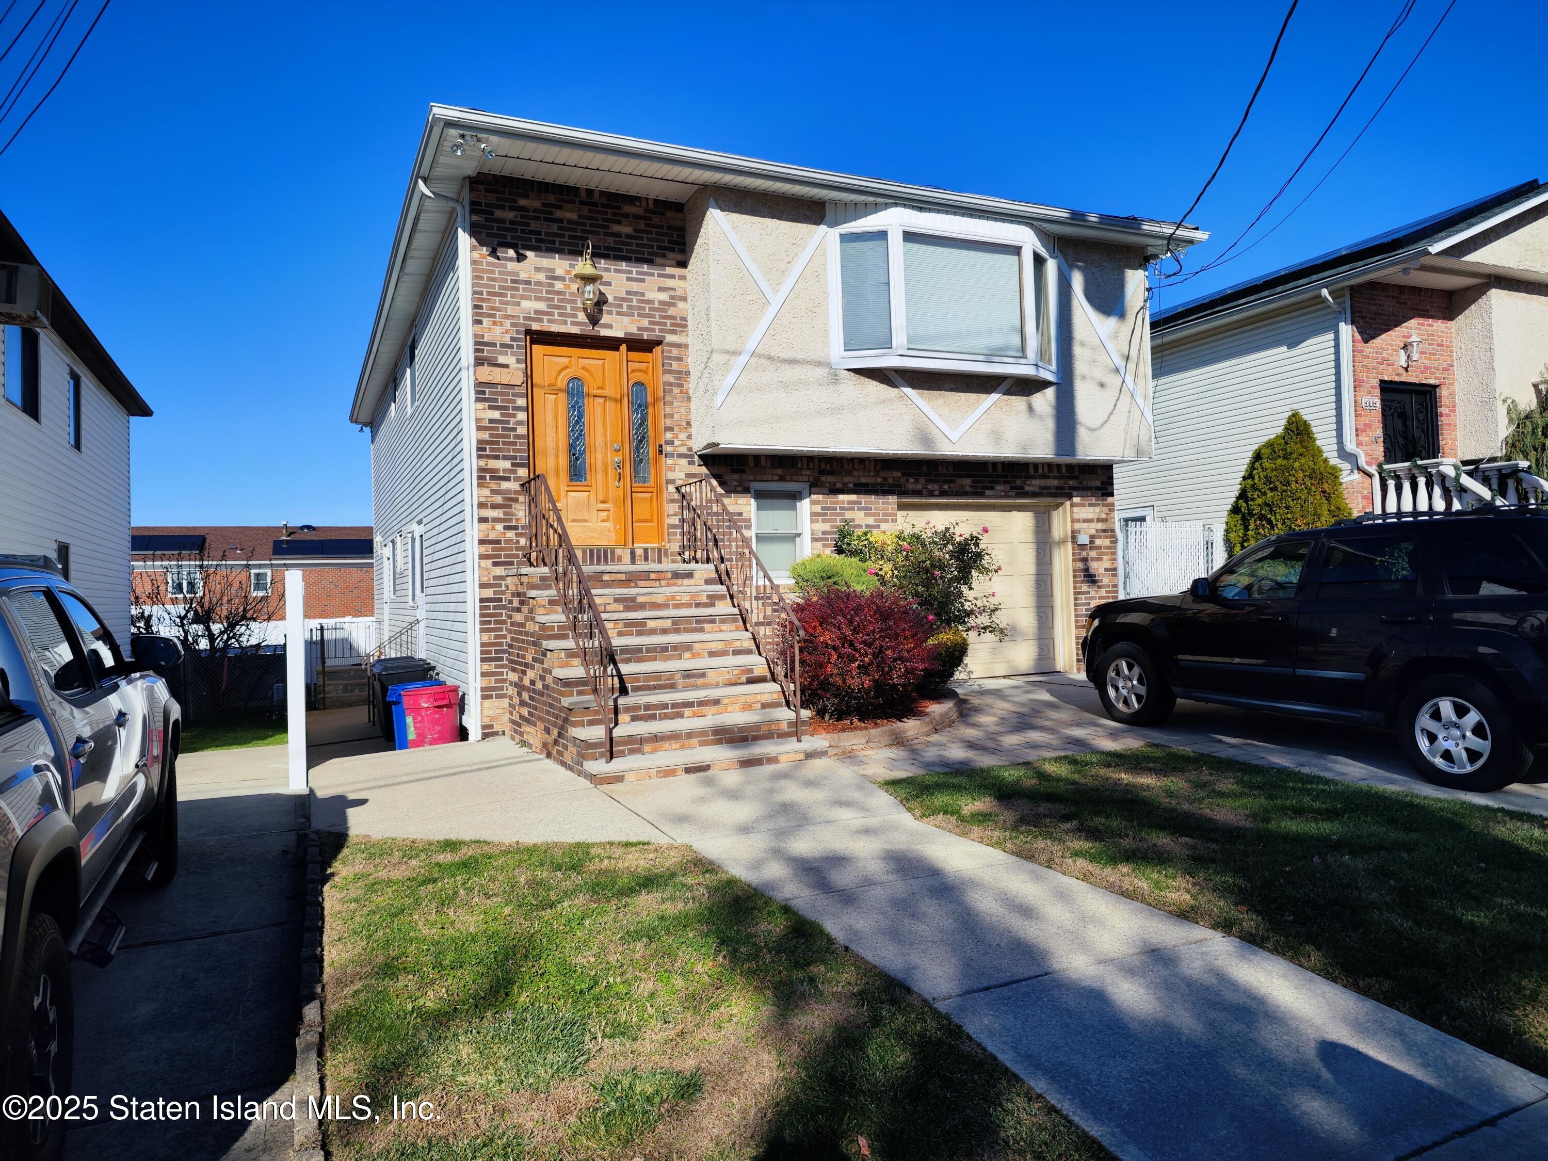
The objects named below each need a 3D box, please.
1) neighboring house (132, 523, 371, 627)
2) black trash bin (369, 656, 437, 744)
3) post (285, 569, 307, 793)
[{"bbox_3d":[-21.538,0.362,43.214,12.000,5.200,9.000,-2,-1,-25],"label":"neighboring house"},{"bbox_3d":[-4.170,1.315,11.594,0.680,0.930,0.600,-2,-1,-25],"label":"black trash bin"},{"bbox_3d":[-3.837,0.794,8.261,0.122,1.749,0.122,-2,-1,-25],"label":"post"}]

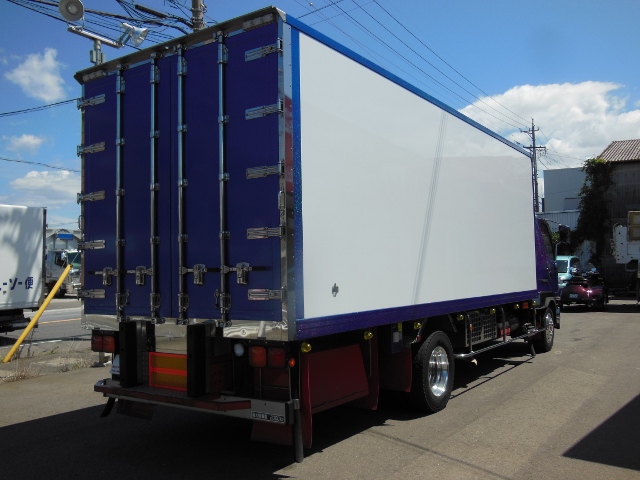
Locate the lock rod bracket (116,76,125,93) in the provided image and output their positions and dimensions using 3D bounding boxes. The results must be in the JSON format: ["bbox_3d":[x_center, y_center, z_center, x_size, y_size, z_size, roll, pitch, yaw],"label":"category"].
[{"bbox_3d":[-1.812,-1.413,5.724,0.070,0.145,0.050,-3,-4,34],"label":"lock rod bracket"}]

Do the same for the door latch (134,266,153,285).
[{"bbox_3d":[-1.470,0.304,5.235,0.175,0.160,0.080,-3,-4,33],"label":"door latch"}]

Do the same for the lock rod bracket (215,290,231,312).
[{"bbox_3d":[-0.739,0.465,4.765,0.110,0.170,0.060,-3,-4,33],"label":"lock rod bracket"}]

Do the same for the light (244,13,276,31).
[{"bbox_3d":[-0.471,-1.673,4.819,0.300,0.070,0.050,-3,-4,34],"label":"light"}]

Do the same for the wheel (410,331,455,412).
[{"bbox_3d":[1.198,1.446,6.946,0.260,0.865,0.865,-3,-4,33],"label":"wheel"}]

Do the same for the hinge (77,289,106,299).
[{"bbox_3d":[-2.039,0.477,5.605,0.340,0.090,0.060,-3,-4,33],"label":"hinge"}]

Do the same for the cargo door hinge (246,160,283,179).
[{"bbox_3d":[-0.412,-0.521,4.656,0.325,0.100,0.050,-3,-4,33],"label":"cargo door hinge"}]

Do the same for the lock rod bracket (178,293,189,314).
[{"bbox_3d":[-1.082,0.502,4.984,0.085,0.170,0.060,-3,-4,33],"label":"lock rod bracket"}]

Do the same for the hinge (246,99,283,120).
[{"bbox_3d":[-0.418,-0.958,4.625,0.330,0.100,0.060,-3,-4,33],"label":"hinge"}]

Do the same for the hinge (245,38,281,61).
[{"bbox_3d":[-0.422,-1.423,4.700,0.325,0.100,0.050,-3,-4,33],"label":"hinge"}]

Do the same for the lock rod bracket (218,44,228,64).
[{"bbox_3d":[-0.761,-1.446,4.919,0.080,0.150,0.055,-3,-4,33],"label":"lock rod bracket"}]

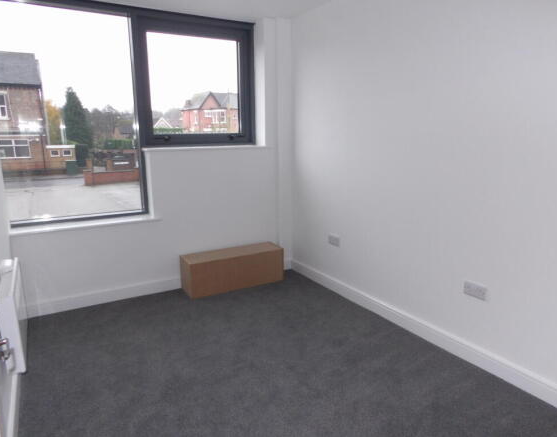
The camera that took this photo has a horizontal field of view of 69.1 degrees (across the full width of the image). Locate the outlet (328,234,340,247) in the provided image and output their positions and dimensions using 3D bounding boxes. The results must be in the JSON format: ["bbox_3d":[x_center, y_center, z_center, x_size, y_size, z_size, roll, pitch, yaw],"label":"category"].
[{"bbox_3d":[0.484,0.194,3.518,0.015,0.086,0.146,-7,13,-29],"label":"outlet"}]

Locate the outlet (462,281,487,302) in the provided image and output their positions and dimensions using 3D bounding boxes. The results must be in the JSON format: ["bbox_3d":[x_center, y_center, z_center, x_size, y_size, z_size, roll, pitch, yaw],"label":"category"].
[{"bbox_3d":[1.153,0.421,2.361,0.015,0.086,0.146,-7,13,-29],"label":"outlet"}]

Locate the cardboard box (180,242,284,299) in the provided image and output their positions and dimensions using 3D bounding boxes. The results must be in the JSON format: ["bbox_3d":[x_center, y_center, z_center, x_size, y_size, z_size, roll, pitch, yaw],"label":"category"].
[{"bbox_3d":[-0.416,0.466,3.761,0.908,0.315,0.286,-7,13,-29],"label":"cardboard box"}]

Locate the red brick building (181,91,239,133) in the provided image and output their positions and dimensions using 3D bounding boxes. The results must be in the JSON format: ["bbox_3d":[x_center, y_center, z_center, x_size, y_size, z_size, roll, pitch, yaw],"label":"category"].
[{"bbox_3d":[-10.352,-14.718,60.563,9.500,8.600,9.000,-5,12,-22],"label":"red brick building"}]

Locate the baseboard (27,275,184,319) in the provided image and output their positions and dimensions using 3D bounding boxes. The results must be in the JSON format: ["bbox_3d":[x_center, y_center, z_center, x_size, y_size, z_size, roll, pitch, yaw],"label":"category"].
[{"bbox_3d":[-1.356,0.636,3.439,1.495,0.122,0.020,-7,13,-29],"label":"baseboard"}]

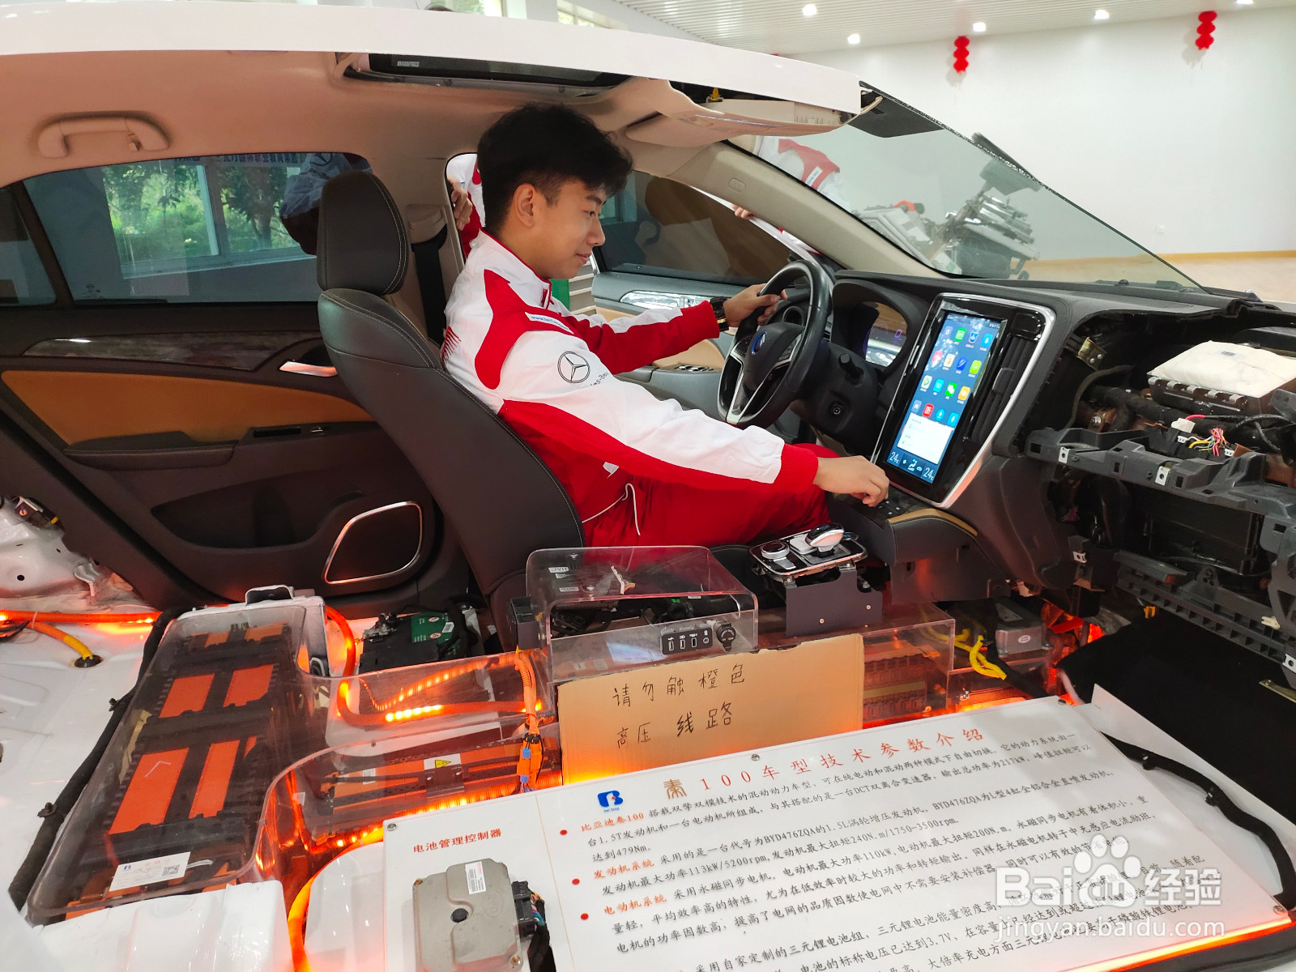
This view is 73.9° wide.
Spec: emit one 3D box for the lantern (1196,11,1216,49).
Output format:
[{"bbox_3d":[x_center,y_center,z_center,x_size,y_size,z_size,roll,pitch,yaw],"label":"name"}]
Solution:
[{"bbox_3d":[6.511,-5.323,10.050,0.200,0.400,0.200,3,21,16],"label":"lantern"}]

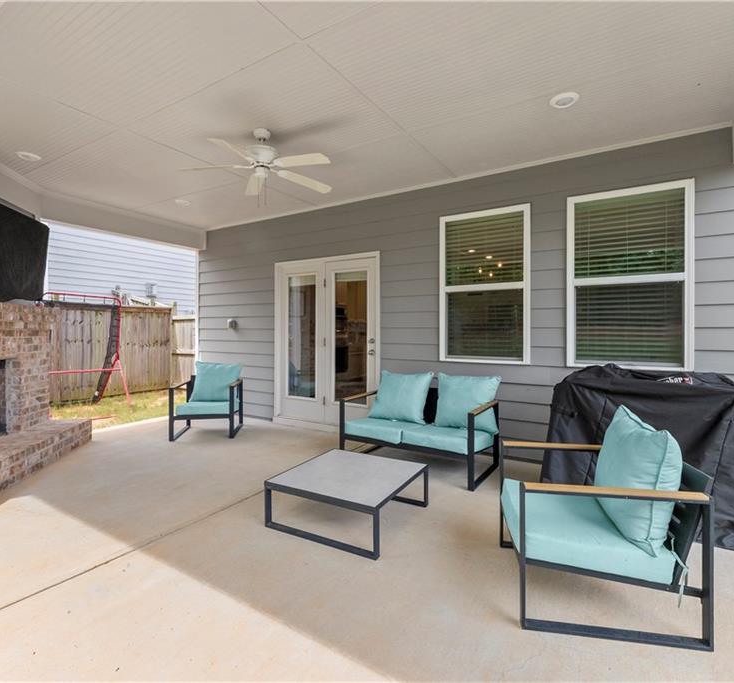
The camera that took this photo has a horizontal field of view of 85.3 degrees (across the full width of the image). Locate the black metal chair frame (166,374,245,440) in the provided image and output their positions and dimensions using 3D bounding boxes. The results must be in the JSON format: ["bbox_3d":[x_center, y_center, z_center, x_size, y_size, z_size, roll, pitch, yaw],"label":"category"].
[{"bbox_3d":[-1.940,0.779,4.910,0.670,0.690,0.710,0,1,-10],"label":"black metal chair frame"}]

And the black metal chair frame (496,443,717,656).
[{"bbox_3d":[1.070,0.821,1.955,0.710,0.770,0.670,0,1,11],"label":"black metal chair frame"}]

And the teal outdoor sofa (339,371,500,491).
[{"bbox_3d":[0.477,0.741,3.754,1.280,0.830,0.710,1,1,33],"label":"teal outdoor sofa"}]

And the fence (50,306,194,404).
[{"bbox_3d":[-5.100,0.193,8.050,0.150,1.830,2.700,1,1,33],"label":"fence"}]

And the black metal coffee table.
[{"bbox_3d":[-0.105,1.042,2.721,0.810,0.285,0.800,0,1,28],"label":"black metal coffee table"}]

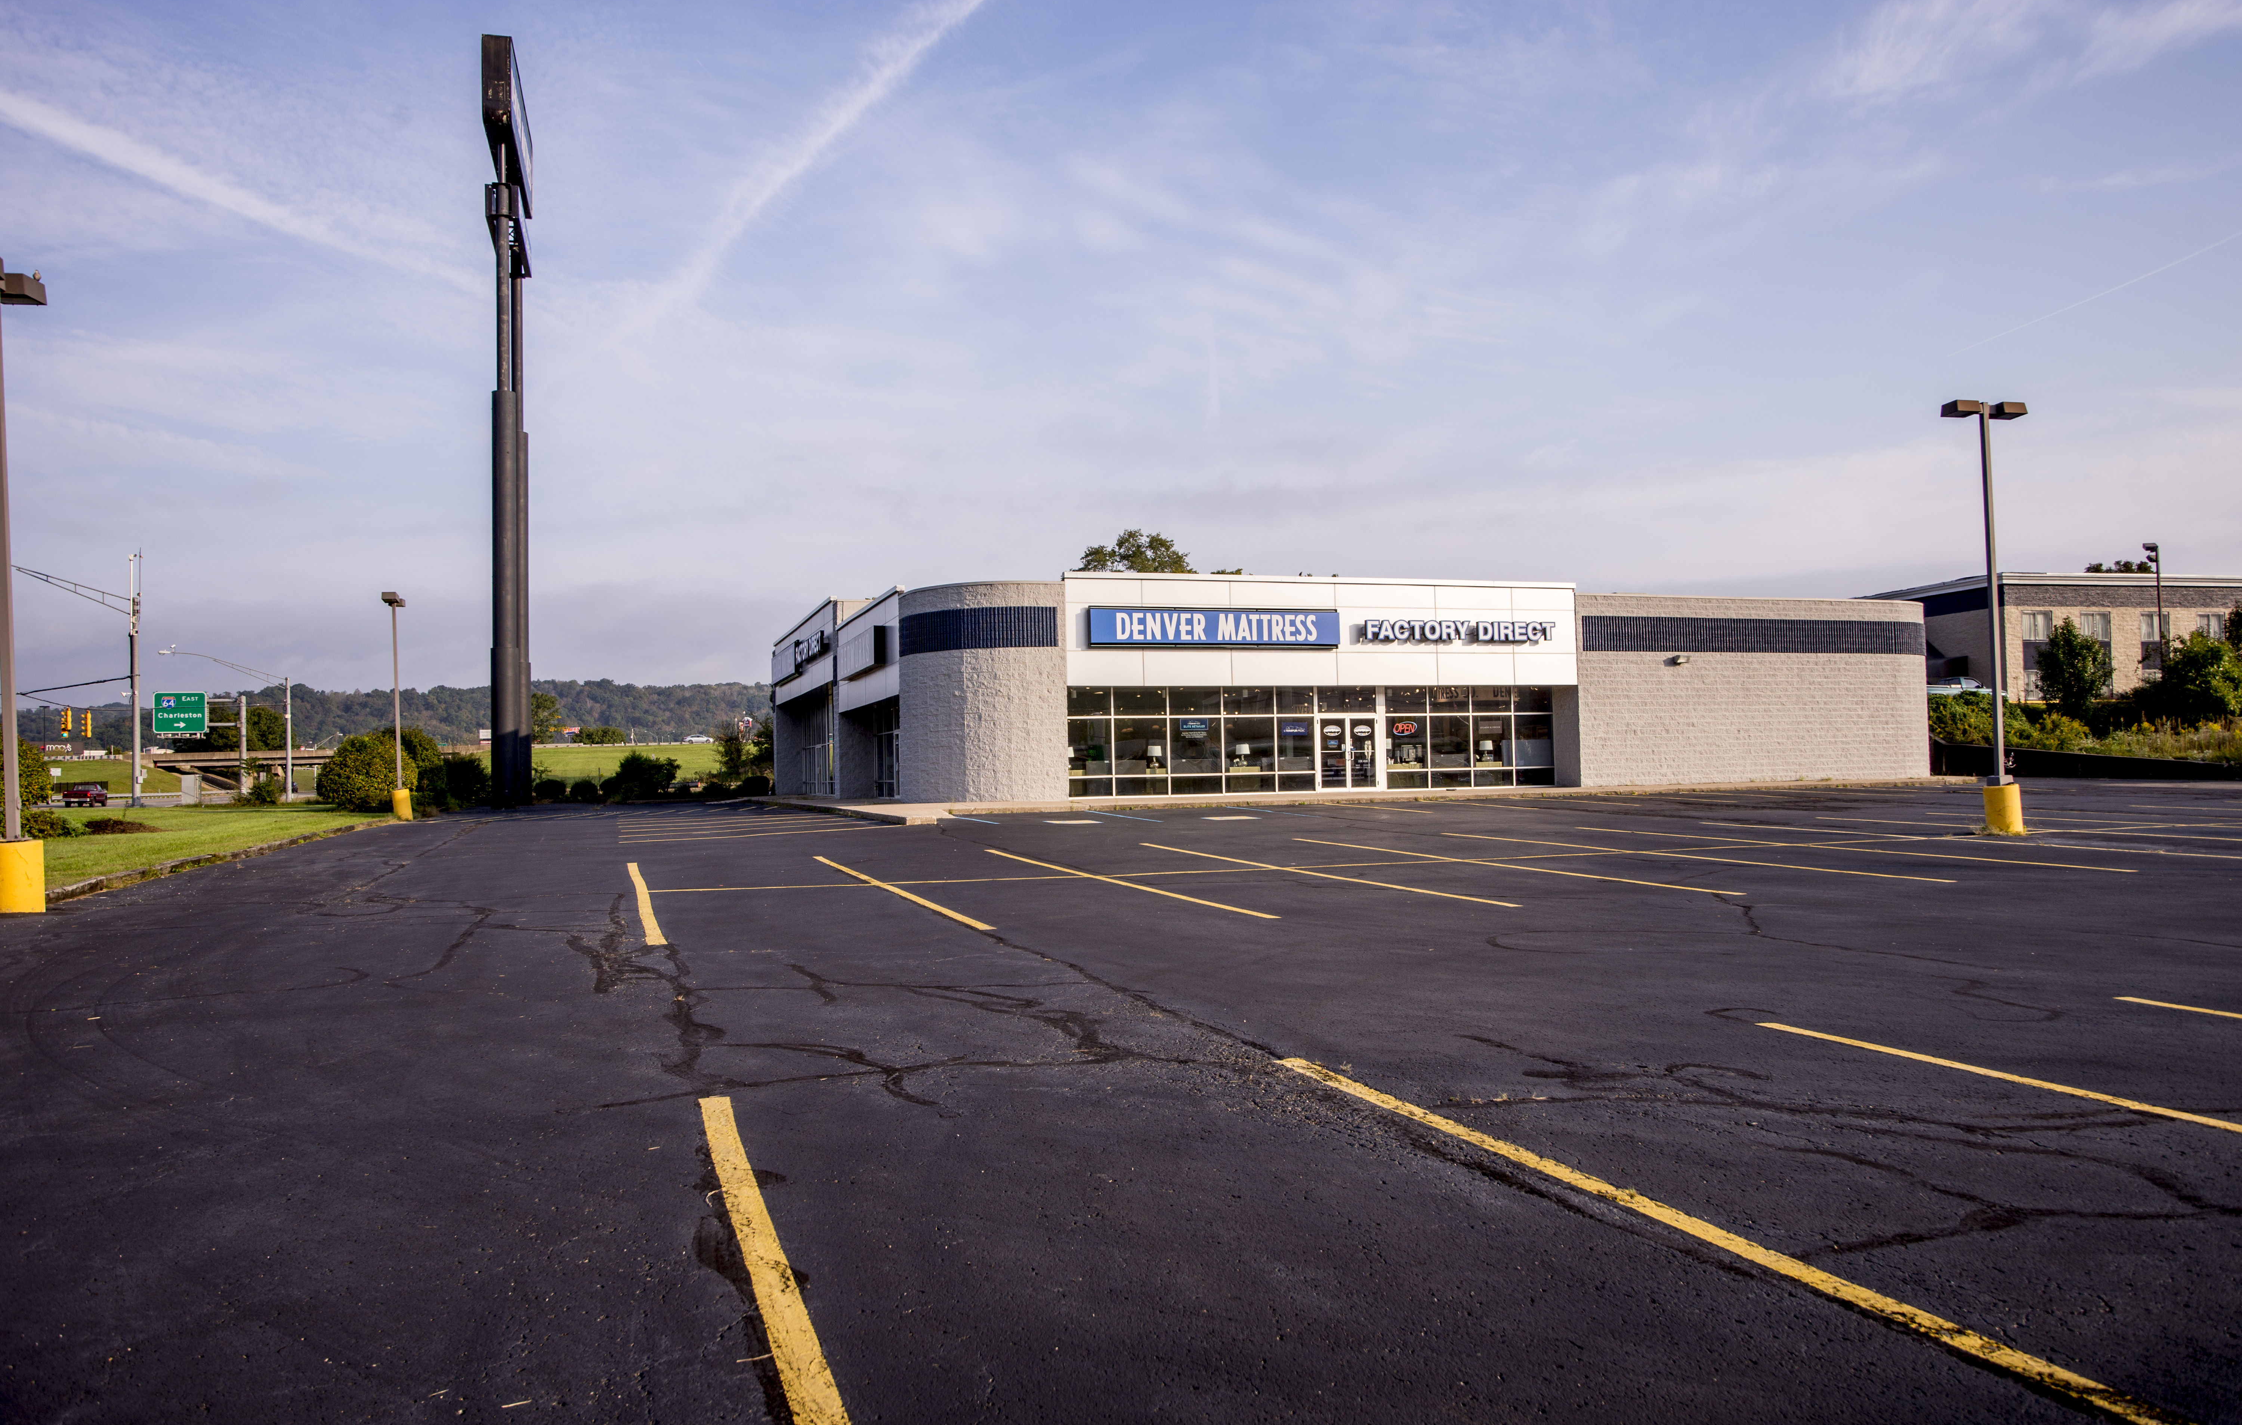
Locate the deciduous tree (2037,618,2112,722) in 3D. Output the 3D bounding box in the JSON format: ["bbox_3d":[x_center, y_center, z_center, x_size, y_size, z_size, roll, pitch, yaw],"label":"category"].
[{"bbox_3d":[37.329,-1.674,59.002,2.650,4.150,2.650,-3,-3,32],"label":"deciduous tree"}]

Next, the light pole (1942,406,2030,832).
[{"bbox_3d":[14.024,-1.533,23.980,1.500,6.900,0.580,0,-3,-19],"label":"light pole"}]

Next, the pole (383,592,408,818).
[{"bbox_3d":[-22.601,-0.186,46.822,0.600,7.000,1.500,0,-3,-19],"label":"pole"}]

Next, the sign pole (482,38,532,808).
[{"bbox_3d":[-19.182,-8.317,46.871,0.950,22.700,7.500,0,-3,-19],"label":"sign pole"}]

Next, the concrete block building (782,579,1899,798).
[{"bbox_3d":[5.295,-0.478,59.191,33.800,6.950,36.800,0,-3,-19],"label":"concrete block building"}]

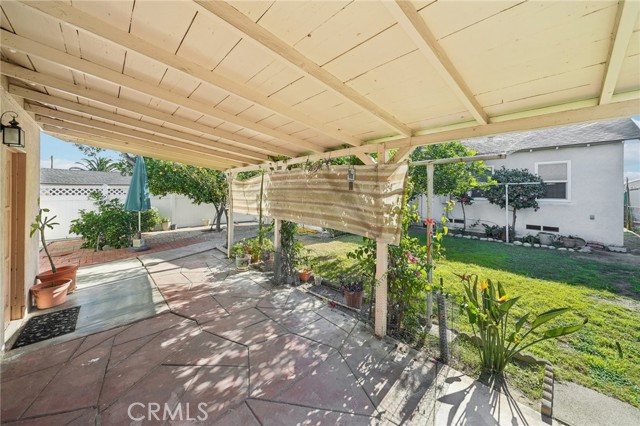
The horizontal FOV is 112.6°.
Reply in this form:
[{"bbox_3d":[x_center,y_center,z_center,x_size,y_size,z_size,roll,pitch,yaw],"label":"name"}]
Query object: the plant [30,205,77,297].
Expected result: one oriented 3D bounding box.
[{"bbox_3d":[-4.218,0.550,3.400,0.450,1.380,0.470,3,4,39],"label":"plant"}]

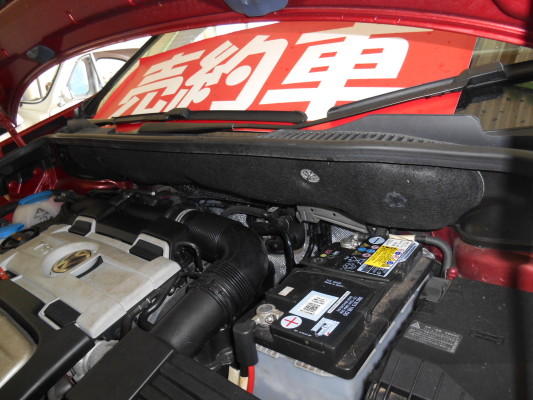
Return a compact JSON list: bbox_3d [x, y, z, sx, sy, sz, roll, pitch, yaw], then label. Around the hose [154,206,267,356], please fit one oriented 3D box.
[{"bbox_3d":[-0.105,0.130,0.650,0.200,0.165,0.230,5,22,39],"label":"hose"}]

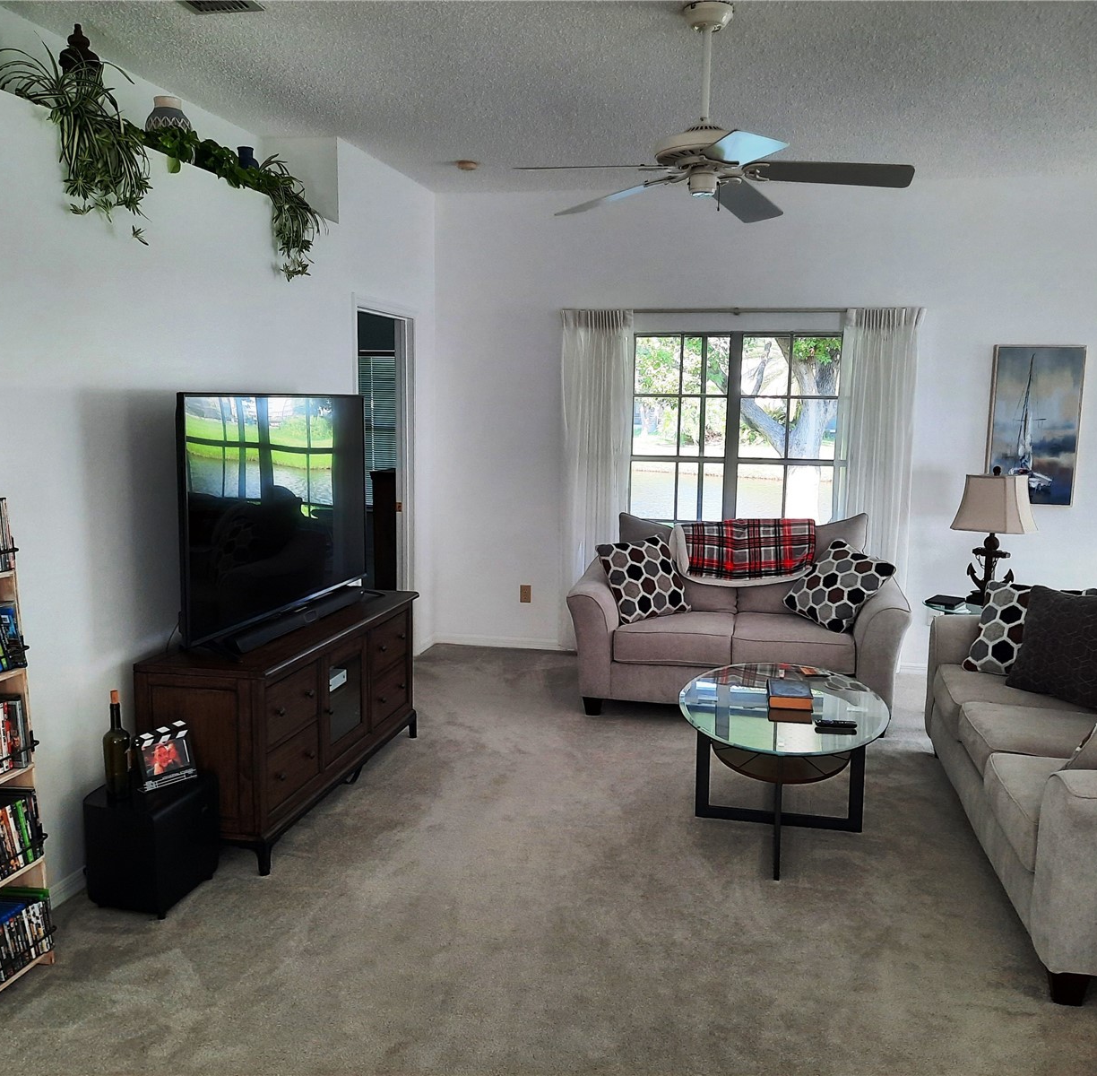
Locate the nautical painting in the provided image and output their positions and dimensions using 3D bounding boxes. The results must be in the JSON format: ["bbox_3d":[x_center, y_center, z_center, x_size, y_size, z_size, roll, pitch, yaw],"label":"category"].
[{"bbox_3d":[2.731,-0.627,5.817,0.465,0.885,0.040,2,8,12],"label":"nautical painting"}]

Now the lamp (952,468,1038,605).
[{"bbox_3d":[2.283,-0.006,5.293,0.370,0.710,0.265,7,10,40],"label":"lamp"}]

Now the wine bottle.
[{"bbox_3d":[-1.327,0.637,3.209,0.080,0.340,0.080,3,8,12],"label":"wine bottle"}]

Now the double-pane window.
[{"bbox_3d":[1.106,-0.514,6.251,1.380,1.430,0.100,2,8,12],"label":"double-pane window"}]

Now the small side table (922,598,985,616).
[{"bbox_3d":[2.220,0.630,5.377,0.610,0.575,0.610,3,8,12],"label":"small side table"}]

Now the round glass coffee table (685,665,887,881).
[{"bbox_3d":[0.873,0.849,3.908,0.755,0.475,1.210,3,8,12],"label":"round glass coffee table"}]

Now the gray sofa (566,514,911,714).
[{"bbox_3d":[0.999,0.396,5.480,1.640,0.970,0.960,2,8,11],"label":"gray sofa"}]

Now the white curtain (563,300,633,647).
[{"bbox_3d":[0.283,-0.325,6.343,0.435,2.100,0.110,2,8,12],"label":"white curtain"}]

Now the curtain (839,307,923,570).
[{"bbox_3d":[1.877,-0.257,5.992,0.430,2.100,0.110,2,8,12],"label":"curtain"}]

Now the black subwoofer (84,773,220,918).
[{"bbox_3d":[-1.259,0.960,3.307,0.265,0.335,0.340,3,8,14],"label":"black subwoofer"}]

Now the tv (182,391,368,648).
[{"bbox_3d":[-1.067,-0.145,4.197,0.080,0.860,1.520,2,8,12],"label":"tv"}]

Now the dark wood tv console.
[{"bbox_3d":[-1.022,0.691,4.239,0.490,0.672,1.510,2,8,12],"label":"dark wood tv console"}]

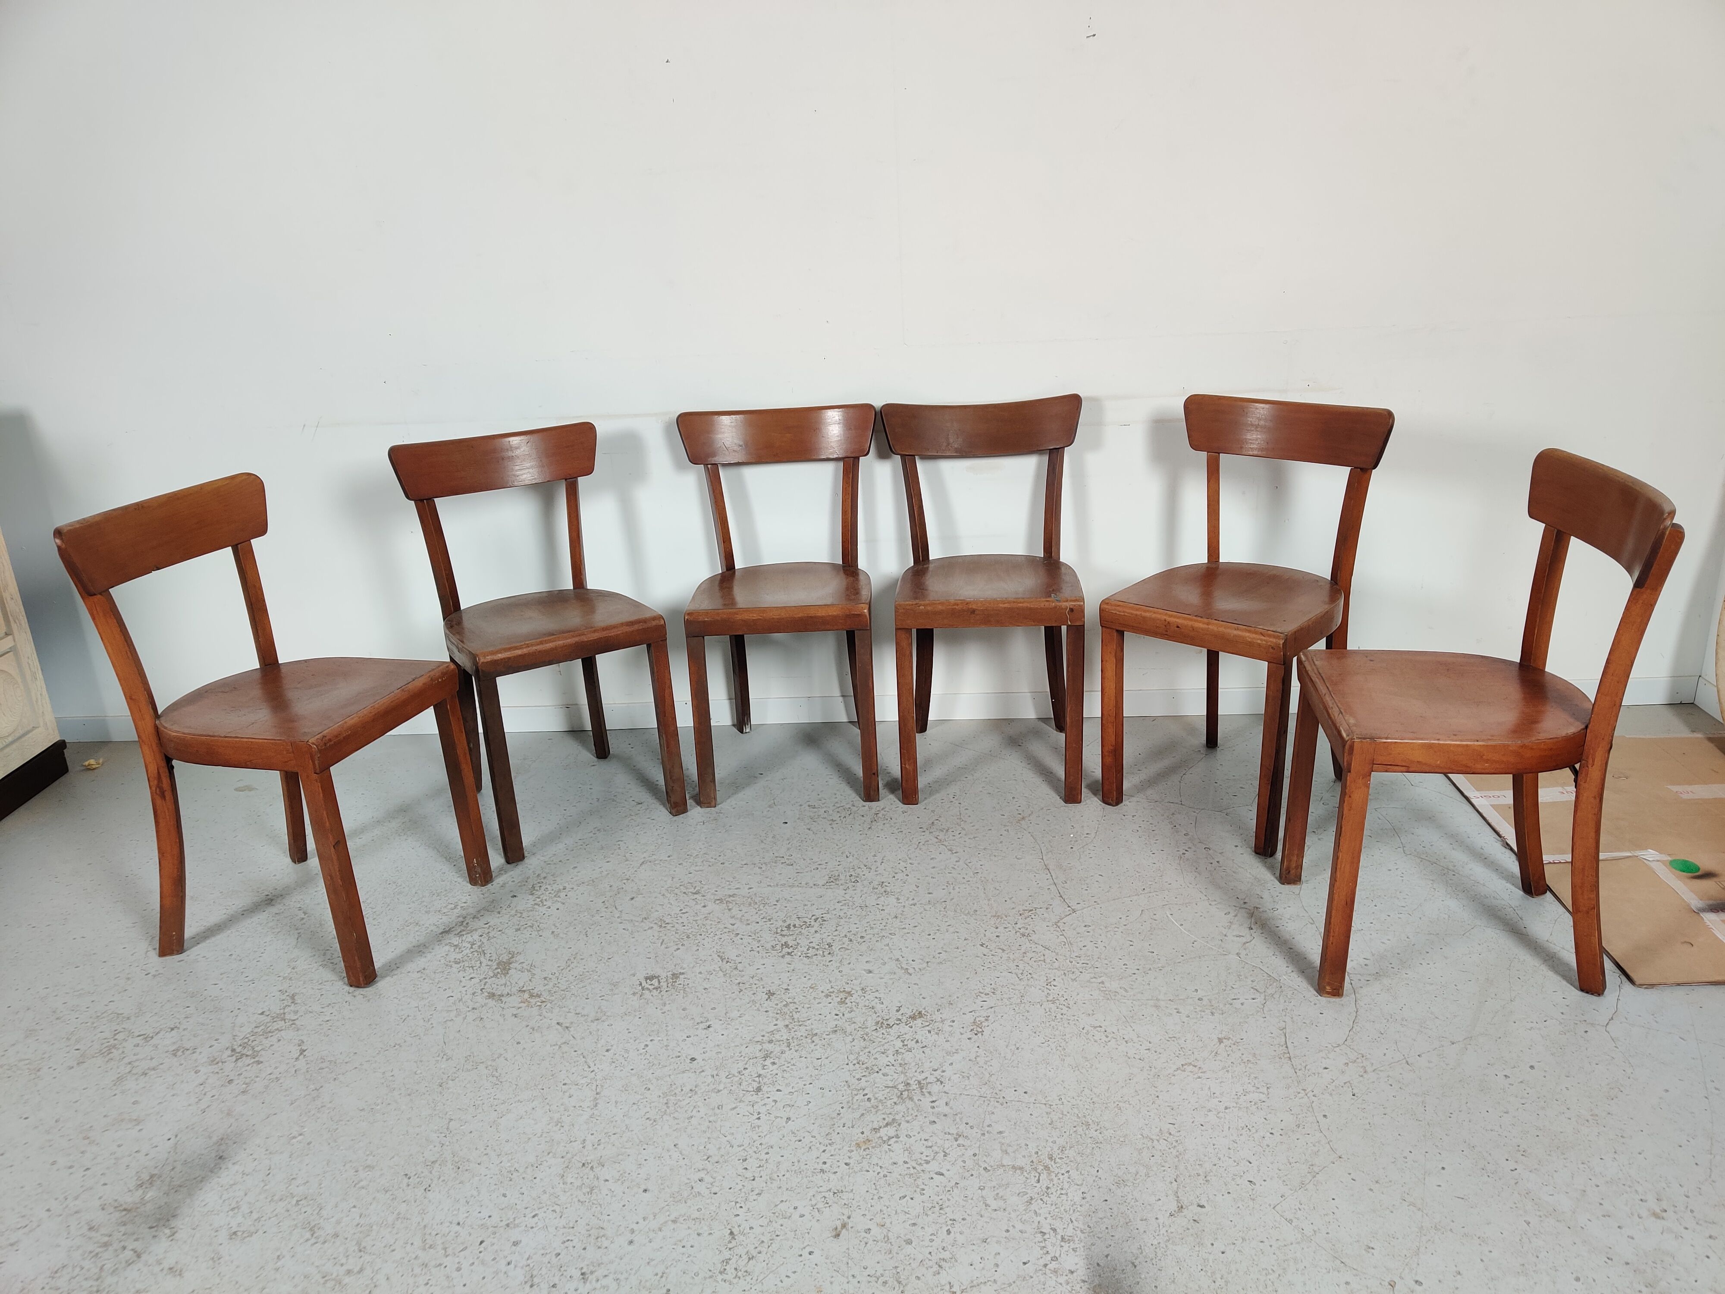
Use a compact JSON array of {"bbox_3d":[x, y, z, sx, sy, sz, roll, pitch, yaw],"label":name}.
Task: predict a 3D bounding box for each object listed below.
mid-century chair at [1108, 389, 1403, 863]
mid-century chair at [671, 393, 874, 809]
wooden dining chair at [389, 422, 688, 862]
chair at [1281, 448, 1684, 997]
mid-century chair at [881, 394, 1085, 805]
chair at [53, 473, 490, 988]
[{"bbox_3d":[0.786,-0.070,2.809,0.467,0.815,0.450,13,25,39],"label":"mid-century chair"},{"bbox_3d":[-0.176,-0.106,3.056,0.467,0.815,0.450,-2,19,2],"label":"mid-century chair"},{"bbox_3d":[-0.690,-0.033,2.918,0.467,0.815,0.450,-13,21,-28],"label":"wooden dining chair"},{"bbox_3d":[0.981,0.120,2.220,0.450,0.815,0.467,-1,19,7],"label":"chair"},{"bbox_3d":[0.281,-0.117,3.019,0.467,0.815,0.450,-1,19,5],"label":"mid-century chair"},{"bbox_3d":[-1.055,0.133,2.483,0.450,0.815,0.467,3,20,18],"label":"chair"}]

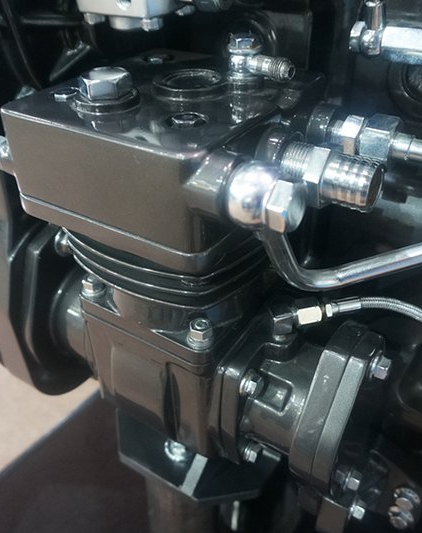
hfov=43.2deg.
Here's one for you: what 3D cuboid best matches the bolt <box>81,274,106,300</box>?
[{"bbox_3d":[-0.088,0.013,0.397,0.017,0.016,0.017,20,41,27],"label":"bolt"}]

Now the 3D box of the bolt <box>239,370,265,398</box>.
[{"bbox_3d":[0.028,0.080,0.354,0.012,0.017,0.017,20,41,27],"label":"bolt"}]

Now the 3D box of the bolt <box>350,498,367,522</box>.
[{"bbox_3d":[0.115,0.191,0.417,0.009,0.015,0.015,20,41,27],"label":"bolt"}]

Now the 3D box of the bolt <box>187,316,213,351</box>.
[{"bbox_3d":[-0.007,0.044,0.350,0.017,0.017,0.017,20,41,27],"label":"bolt"}]

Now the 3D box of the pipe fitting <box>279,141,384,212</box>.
[{"bbox_3d":[0.072,-0.056,0.324,0.059,0.034,0.033,20,41,27],"label":"pipe fitting"}]

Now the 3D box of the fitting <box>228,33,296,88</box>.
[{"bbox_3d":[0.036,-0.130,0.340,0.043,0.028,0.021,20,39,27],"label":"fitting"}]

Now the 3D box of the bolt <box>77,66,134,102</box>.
[{"bbox_3d":[-0.066,-0.117,0.337,0.035,0.013,0.031,1,36,2],"label":"bolt"}]

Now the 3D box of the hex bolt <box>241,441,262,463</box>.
[{"bbox_3d":[0.029,0.136,0.388,0.010,0.016,0.016,20,39,27],"label":"hex bolt"}]

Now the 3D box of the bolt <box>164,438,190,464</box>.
[{"bbox_3d":[-0.025,0.137,0.401,0.019,0.009,0.019,20,39,27],"label":"bolt"}]

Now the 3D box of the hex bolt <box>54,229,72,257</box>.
[{"bbox_3d":[-0.111,-0.017,0.413,0.011,0.020,0.020,20,41,27],"label":"hex bolt"}]

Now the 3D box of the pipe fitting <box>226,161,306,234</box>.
[{"bbox_3d":[0.026,-0.033,0.262,0.040,0.031,0.030,20,39,27],"label":"pipe fitting"}]

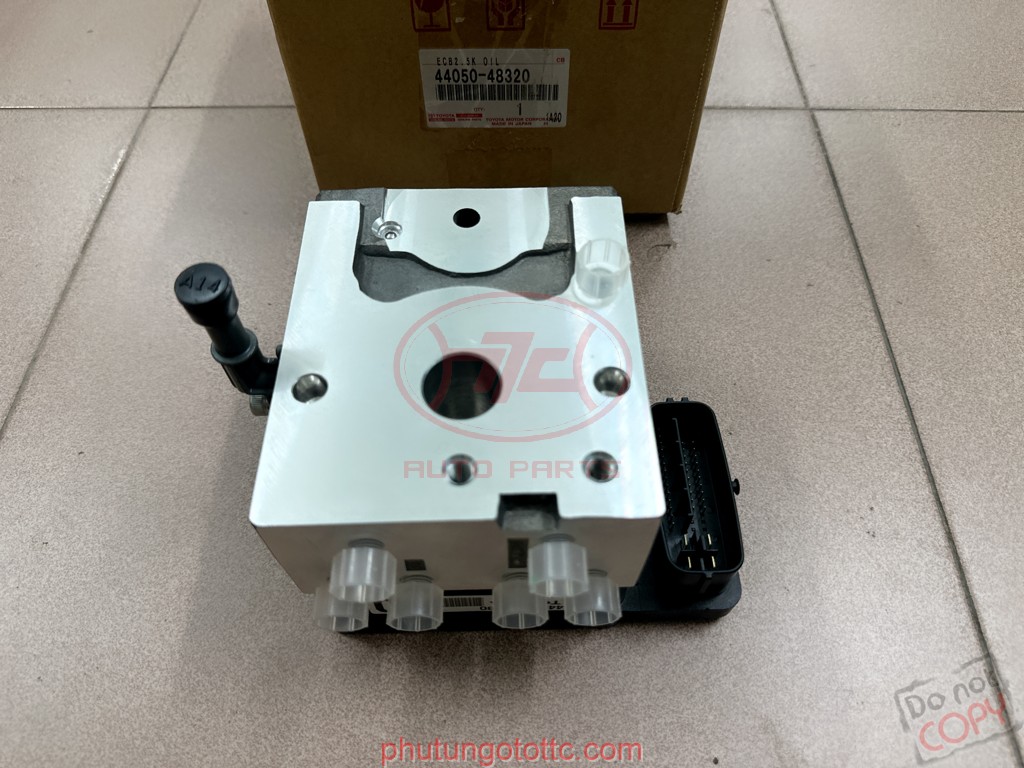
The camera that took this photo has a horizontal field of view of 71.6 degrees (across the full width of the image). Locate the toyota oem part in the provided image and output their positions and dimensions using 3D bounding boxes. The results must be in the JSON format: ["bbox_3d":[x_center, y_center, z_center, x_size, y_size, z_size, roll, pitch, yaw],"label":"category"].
[{"bbox_3d":[-0.006,0.014,0.309,0.219,0.155,0.176,-1,57,0],"label":"toyota oem part"}]

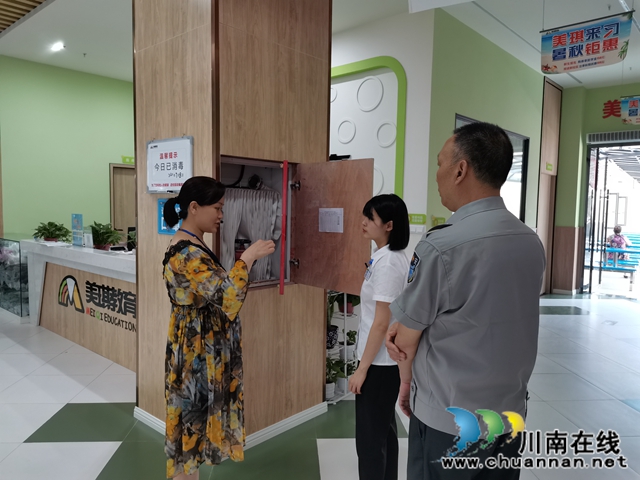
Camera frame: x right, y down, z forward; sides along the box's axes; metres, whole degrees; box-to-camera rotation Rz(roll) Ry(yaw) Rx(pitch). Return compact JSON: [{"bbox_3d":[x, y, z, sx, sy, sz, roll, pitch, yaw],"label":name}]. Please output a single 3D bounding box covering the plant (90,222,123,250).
[{"bbox_3d":[-2.181,-0.042,4.900,0.310,0.290,0.300,1,4,-3],"label":"plant"}]

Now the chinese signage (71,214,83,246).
[{"bbox_3d":[-2.667,-0.106,5.290,0.210,0.340,0.060,4,5,31],"label":"chinese signage"}]

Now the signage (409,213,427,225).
[{"bbox_3d":[1.032,-0.223,5.189,0.240,0.112,0.020,5,6,41],"label":"signage"}]

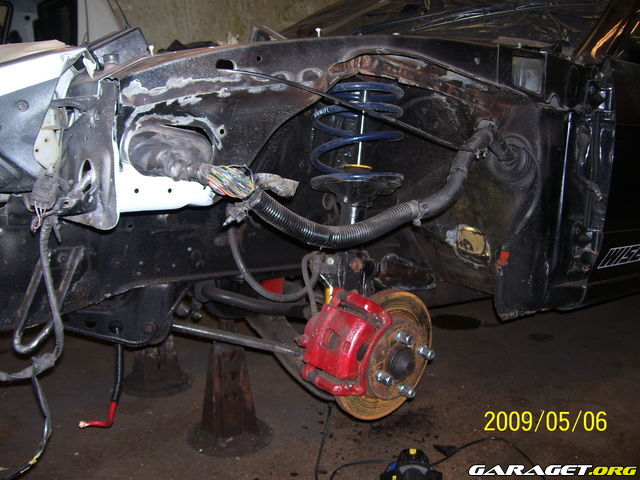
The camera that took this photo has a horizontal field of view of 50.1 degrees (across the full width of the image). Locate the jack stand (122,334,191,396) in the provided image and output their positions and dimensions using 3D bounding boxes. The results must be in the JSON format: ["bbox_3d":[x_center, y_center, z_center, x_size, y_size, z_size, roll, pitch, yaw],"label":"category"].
[{"bbox_3d":[-0.480,0.267,2.010,0.208,0.310,0.208,-6,13,-31],"label":"jack stand"}]

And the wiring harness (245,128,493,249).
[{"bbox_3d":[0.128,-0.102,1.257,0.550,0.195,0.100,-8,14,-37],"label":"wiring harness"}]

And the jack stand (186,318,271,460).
[{"bbox_3d":[-0.218,0.327,1.650,0.208,0.315,0.208,-6,13,-31],"label":"jack stand"}]

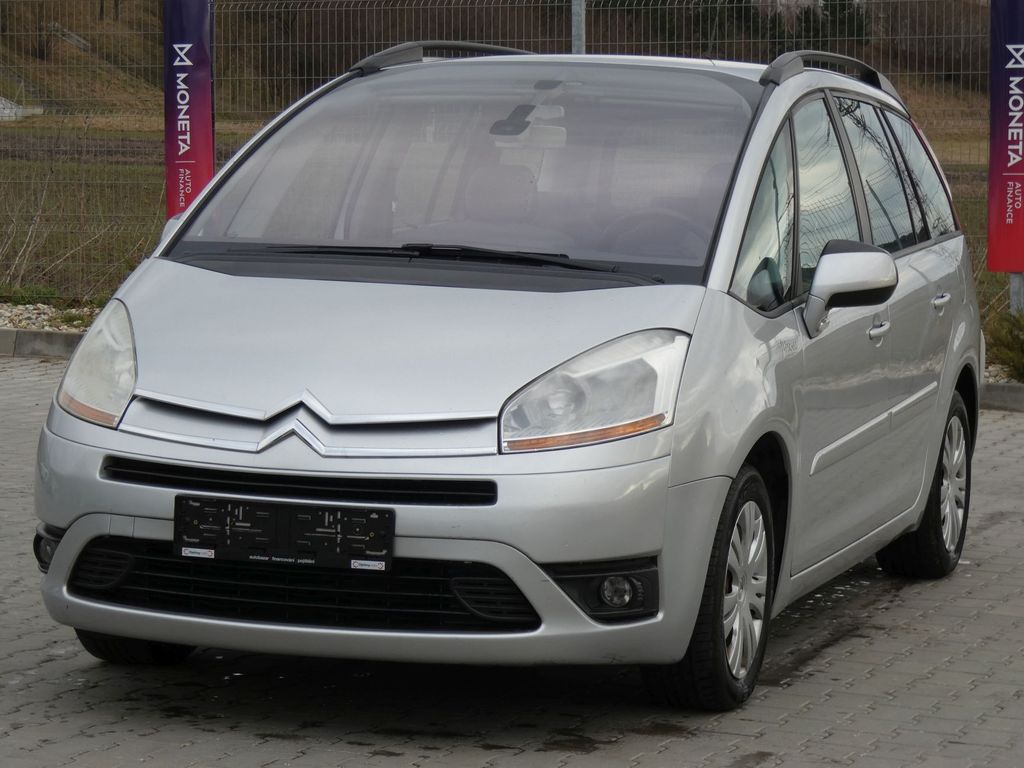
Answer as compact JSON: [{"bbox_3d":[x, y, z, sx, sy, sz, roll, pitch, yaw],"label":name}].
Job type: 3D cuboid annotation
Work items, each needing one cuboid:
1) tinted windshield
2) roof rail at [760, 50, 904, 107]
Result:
[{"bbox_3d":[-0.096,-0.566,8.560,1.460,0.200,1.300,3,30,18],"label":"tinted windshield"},{"bbox_3d":[0.992,-0.917,9.920,0.100,0.155,2.050,3,5,18],"label":"roof rail"}]

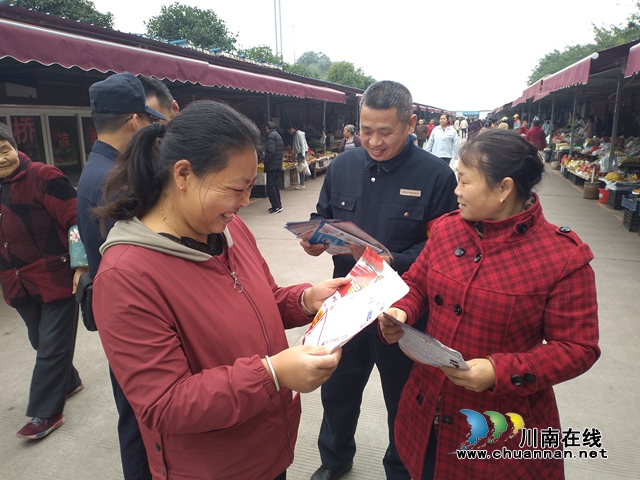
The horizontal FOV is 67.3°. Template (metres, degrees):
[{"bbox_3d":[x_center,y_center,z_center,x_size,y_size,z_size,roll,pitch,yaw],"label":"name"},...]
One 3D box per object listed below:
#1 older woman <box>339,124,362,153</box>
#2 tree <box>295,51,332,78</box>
[{"bbox_3d":[0.529,-1.229,8.252,0.450,1.460,0.320,5,15,23],"label":"older woman"},{"bbox_3d":[-0.594,-17.620,57.433,5.000,9.200,5.000,-1,14,0],"label":"tree"}]

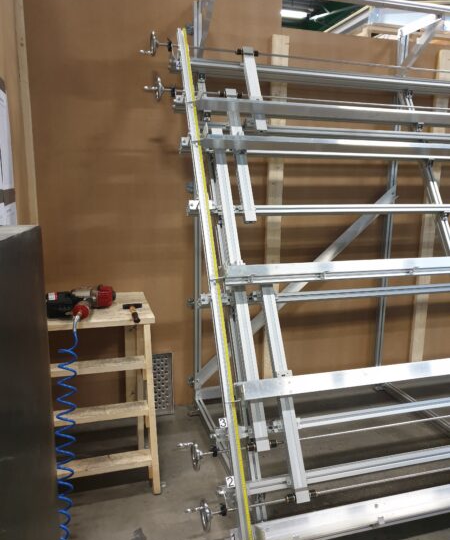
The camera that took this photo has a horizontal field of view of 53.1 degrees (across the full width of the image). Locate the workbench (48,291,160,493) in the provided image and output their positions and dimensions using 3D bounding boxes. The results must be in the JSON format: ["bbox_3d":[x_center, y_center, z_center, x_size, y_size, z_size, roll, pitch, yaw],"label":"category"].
[{"bbox_3d":[-0.624,0.621,2.285,0.520,0.865,0.550,-2,11,-16],"label":"workbench"}]

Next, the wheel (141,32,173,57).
[{"bbox_3d":[-0.361,-1.190,2.377,0.165,0.118,0.115,-2,11,-16],"label":"wheel"}]

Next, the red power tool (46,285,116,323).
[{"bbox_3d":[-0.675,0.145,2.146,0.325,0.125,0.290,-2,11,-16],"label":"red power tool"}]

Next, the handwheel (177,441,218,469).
[{"bbox_3d":[-0.120,0.836,2.035,0.170,0.129,0.129,-2,10,-15],"label":"handwheel"}]

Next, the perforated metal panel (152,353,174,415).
[{"bbox_3d":[-0.464,0.799,3.133,0.222,0.435,0.030,-2,2,-16],"label":"perforated metal panel"}]

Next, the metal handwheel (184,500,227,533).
[{"bbox_3d":[-0.076,1.061,1.949,0.168,0.129,0.129,-2,10,-15],"label":"metal handwheel"}]

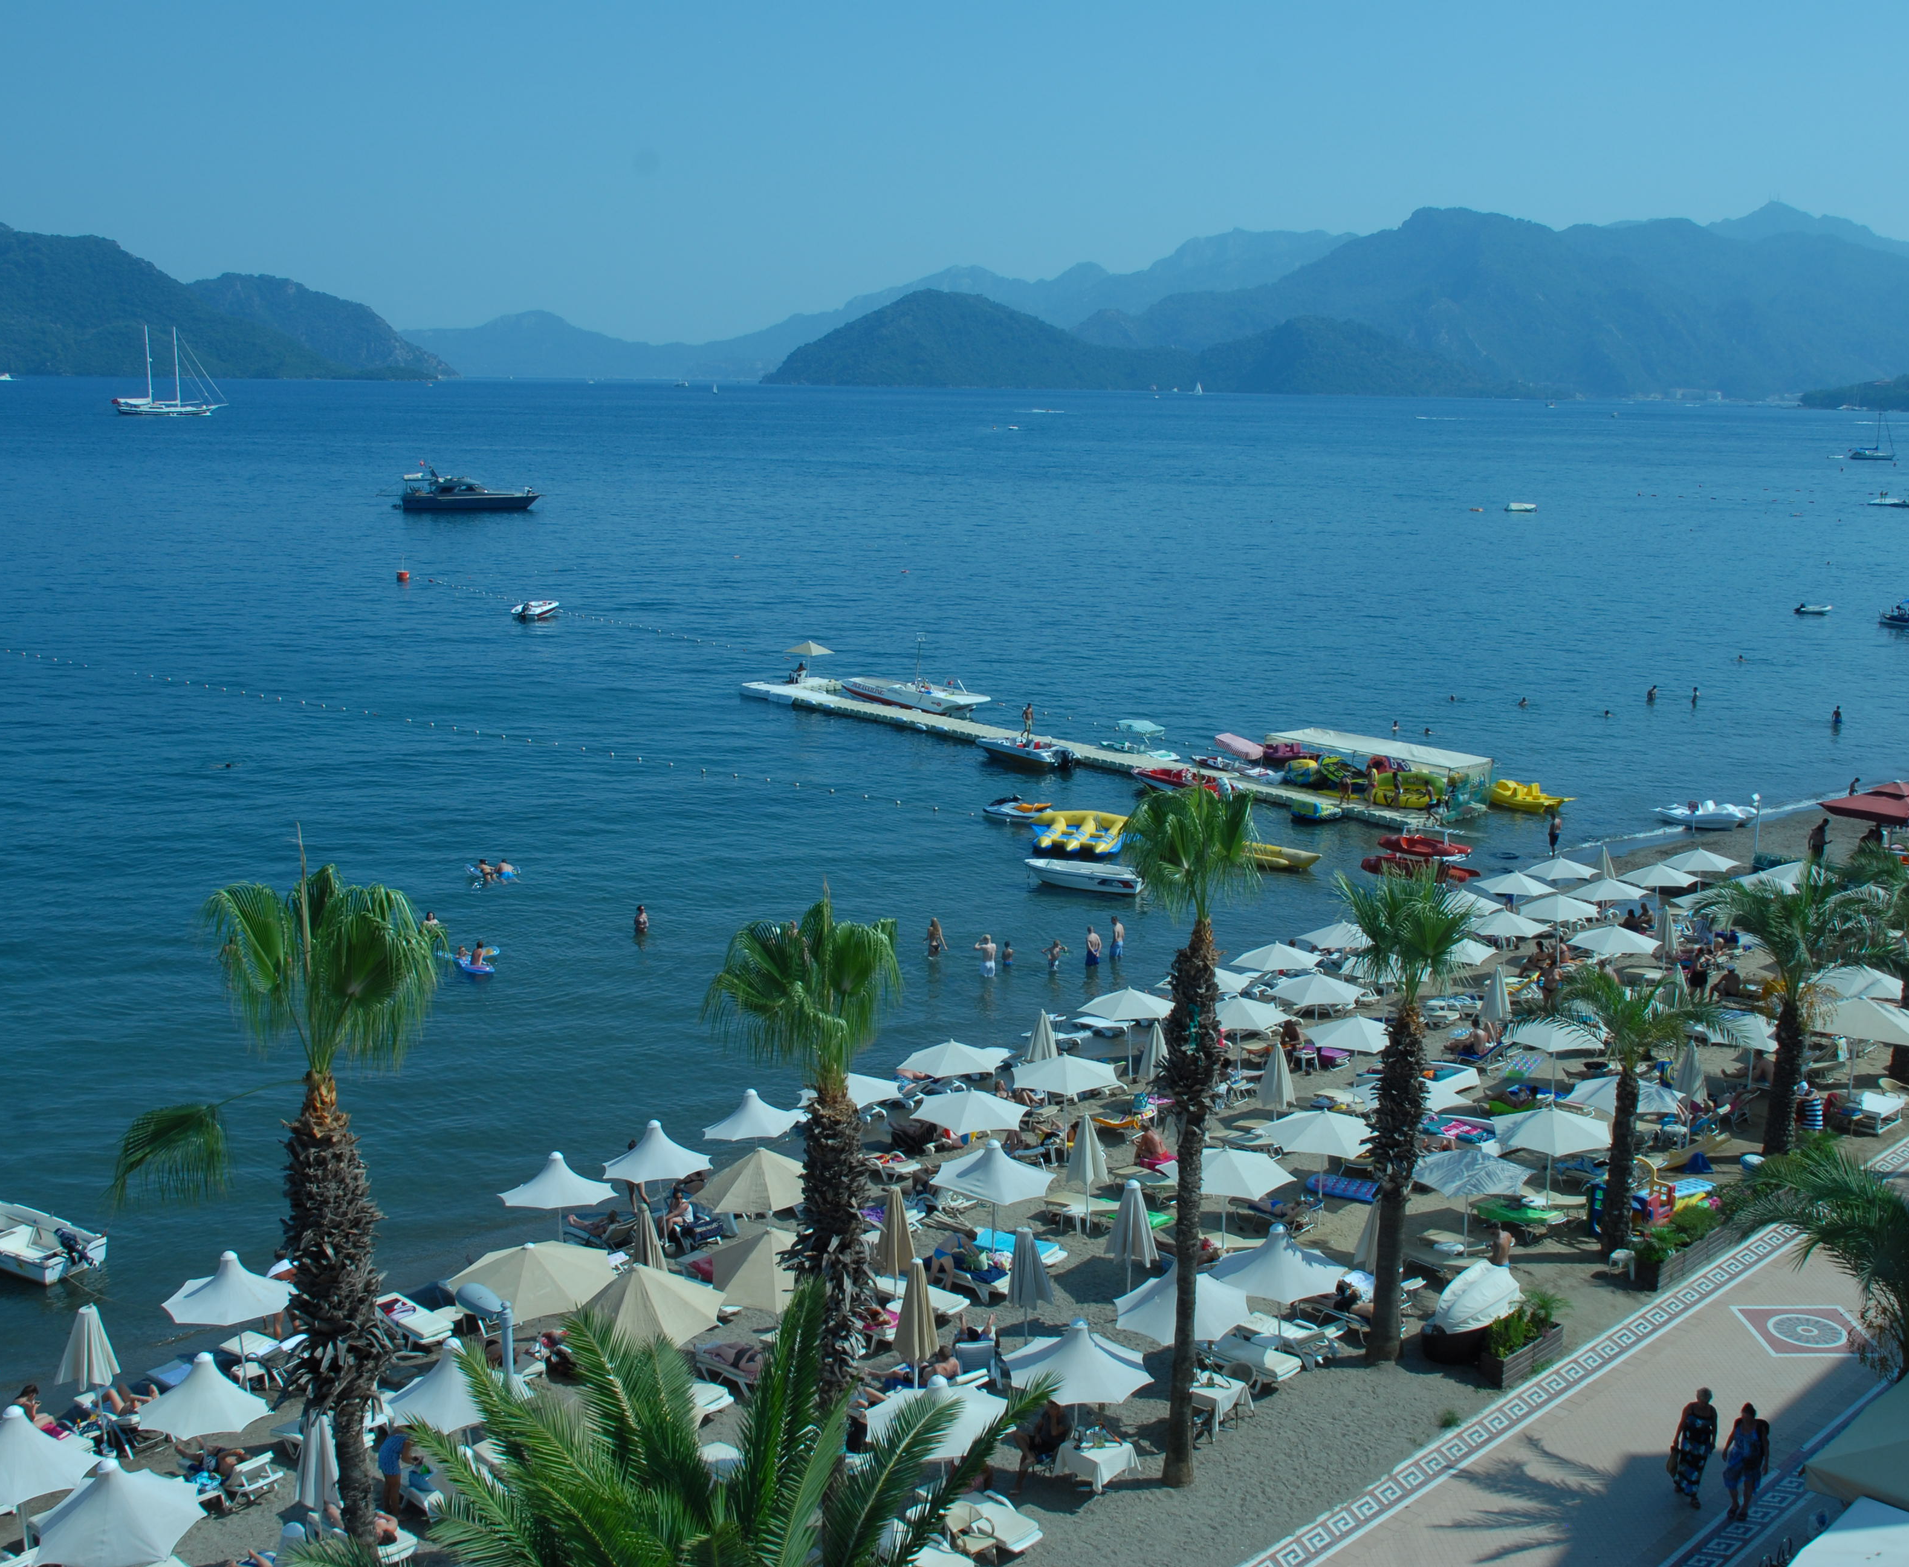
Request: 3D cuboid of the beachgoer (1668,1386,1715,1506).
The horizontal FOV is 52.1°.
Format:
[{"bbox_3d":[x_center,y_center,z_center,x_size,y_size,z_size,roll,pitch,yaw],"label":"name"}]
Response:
[{"bbox_3d":[9.932,8.870,26.194,0.600,1.640,0.480,7,13,29],"label":"beachgoer"}]

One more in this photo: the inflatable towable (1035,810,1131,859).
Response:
[{"bbox_3d":[4.629,1.924,72.677,4.150,1.000,3.000,5,12,20],"label":"inflatable towable"}]

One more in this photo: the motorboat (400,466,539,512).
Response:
[{"bbox_3d":[-59.677,-36.470,240.774,16.300,5.500,4.400,-1,12,-10],"label":"motorboat"}]

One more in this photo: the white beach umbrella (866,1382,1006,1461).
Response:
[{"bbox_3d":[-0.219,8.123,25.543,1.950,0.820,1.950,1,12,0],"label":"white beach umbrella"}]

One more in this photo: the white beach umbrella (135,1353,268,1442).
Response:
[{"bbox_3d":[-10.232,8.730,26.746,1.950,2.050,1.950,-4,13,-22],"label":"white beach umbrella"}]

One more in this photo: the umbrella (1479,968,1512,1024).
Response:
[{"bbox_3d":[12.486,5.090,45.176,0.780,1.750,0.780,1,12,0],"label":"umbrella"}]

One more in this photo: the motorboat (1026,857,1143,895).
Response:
[{"bbox_3d":[4.098,3.019,61.918,3.800,0.850,1.500,4,12,15],"label":"motorboat"}]

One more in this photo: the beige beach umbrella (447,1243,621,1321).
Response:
[{"bbox_3d":[-6.513,8.080,30.104,2.600,2.100,2.600,-2,12,-13],"label":"beige beach umbrella"}]

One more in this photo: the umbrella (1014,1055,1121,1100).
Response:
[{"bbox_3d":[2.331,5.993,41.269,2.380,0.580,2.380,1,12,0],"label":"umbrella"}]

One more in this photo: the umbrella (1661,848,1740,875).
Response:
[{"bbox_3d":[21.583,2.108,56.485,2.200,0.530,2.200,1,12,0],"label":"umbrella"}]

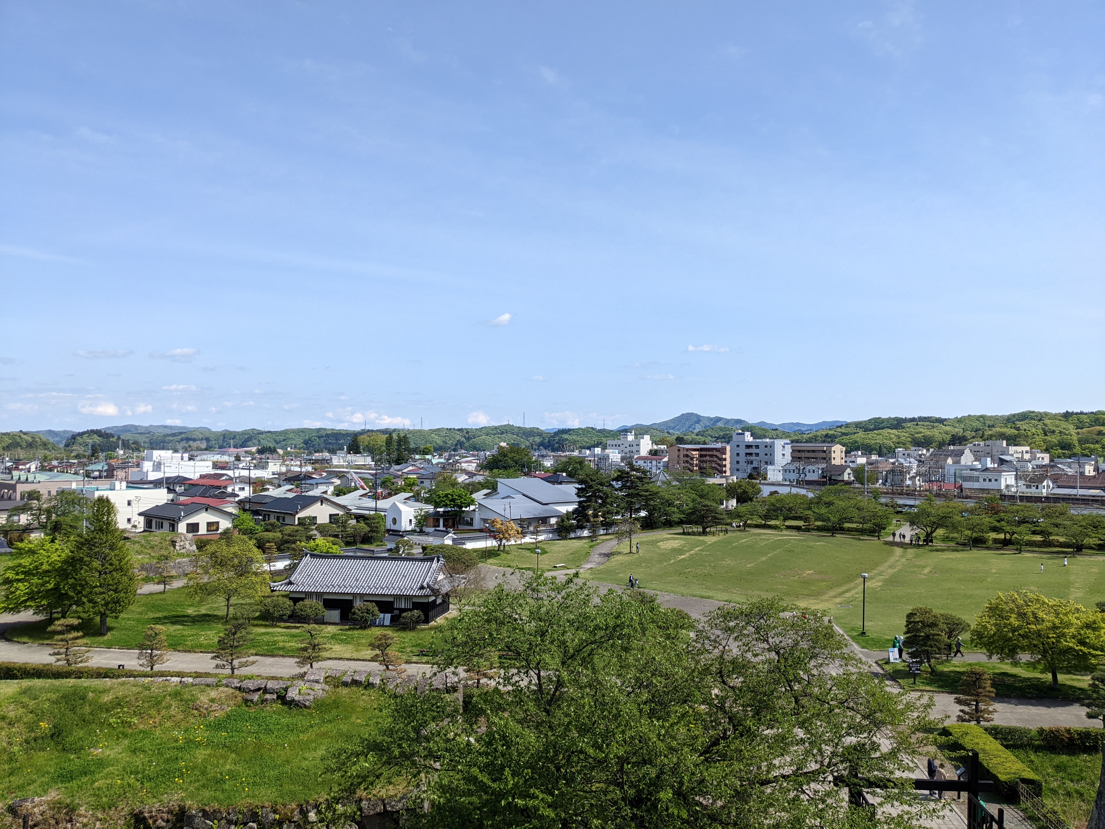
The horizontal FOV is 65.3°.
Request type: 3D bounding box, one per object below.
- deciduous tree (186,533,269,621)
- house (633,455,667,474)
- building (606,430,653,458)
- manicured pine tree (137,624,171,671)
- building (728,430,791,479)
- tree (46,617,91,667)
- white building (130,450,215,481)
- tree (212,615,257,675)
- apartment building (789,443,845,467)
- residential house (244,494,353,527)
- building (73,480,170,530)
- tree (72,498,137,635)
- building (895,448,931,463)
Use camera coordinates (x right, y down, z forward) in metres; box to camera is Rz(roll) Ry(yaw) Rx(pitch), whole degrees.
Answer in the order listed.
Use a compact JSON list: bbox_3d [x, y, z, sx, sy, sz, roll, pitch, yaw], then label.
[{"bbox_3d":[-29.649,14.865,78.765,7.405,8.010,7.405,0,-2,0],"label":"deciduous tree"},{"bbox_3d":[49.609,23.858,420.866,9.000,9.300,17.500,2,-2,-45],"label":"house"},{"bbox_3d":[41.939,19.775,466.119,9.500,20.000,23.000,2,-2,-45],"label":"building"},{"bbox_3d":[-28.751,16.754,61.987,2.296,3.320,2.296,0,-2,0],"label":"manicured pine tree"},{"bbox_3d":[83.526,16.648,343.911,12.800,19.400,19.000,2,-2,-45],"label":"building"},{"bbox_3d":[-34.943,16.531,62.408,3.000,3.850,2.900,0,-2,0],"label":"tree"},{"bbox_3d":[-129.144,18.613,292.716,15.000,12.600,22.000,-2,-2,44],"label":"white building"},{"bbox_3d":[-22.346,16.205,60.606,3.100,4.400,2.900,0,-2,0],"label":"tree"},{"bbox_3d":[112.794,19.109,369.517,9.000,13.074,23.000,1,-2,-37],"label":"apartment building"},{"bbox_3d":[-49.170,18.650,168.707,11.800,5.641,15.500,2,-2,-45],"label":"residential house"},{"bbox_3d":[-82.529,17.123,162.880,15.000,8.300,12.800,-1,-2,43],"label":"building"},{"bbox_3d":[-38.318,12.974,73.804,5.100,11.600,5.000,0,-2,0],"label":"tree"},{"bbox_3d":[164.145,20.842,392.637,9.500,11.181,13.000,1,-2,-38],"label":"building"}]

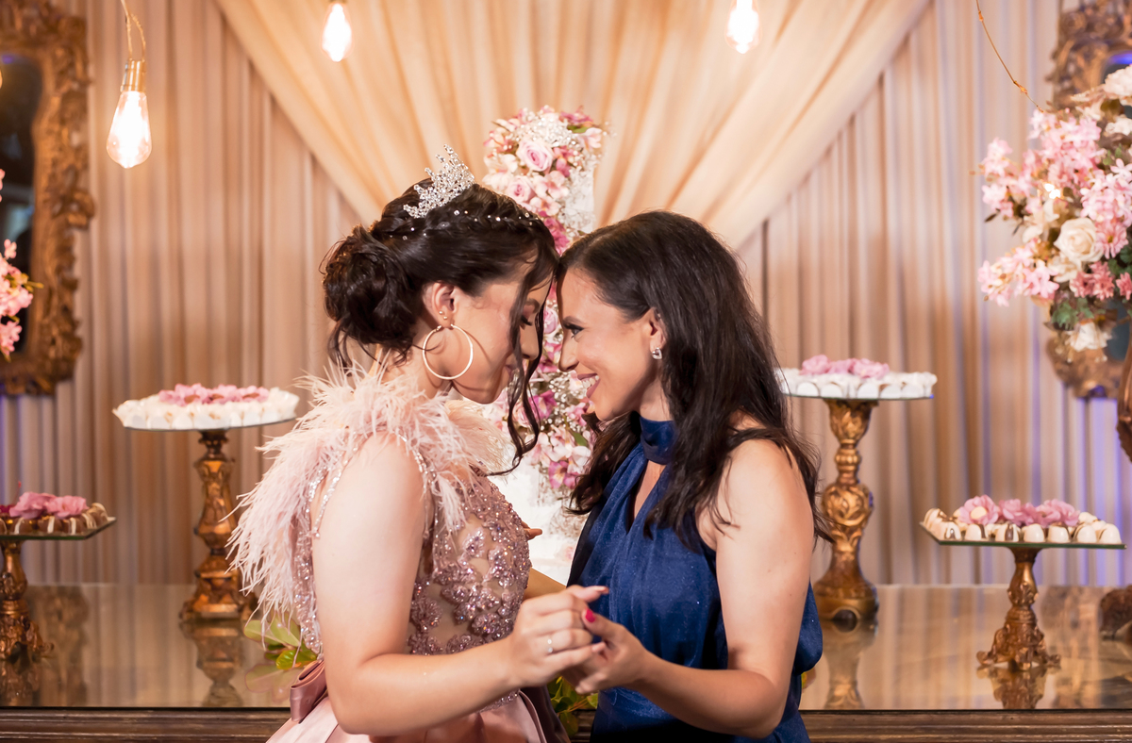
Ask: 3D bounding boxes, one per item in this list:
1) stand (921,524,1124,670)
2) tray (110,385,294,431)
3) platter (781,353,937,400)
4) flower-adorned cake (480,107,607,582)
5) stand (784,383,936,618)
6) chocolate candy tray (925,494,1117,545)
[{"bbox_3d":[0.735,0.368,2.540,0.285,0.216,0.220,0,4,4],"label":"stand"},{"bbox_3d":[-0.654,0.058,2.866,0.325,0.079,0.325,0,4,0],"label":"tray"},{"bbox_3d":[0.528,0.009,2.862,0.300,0.076,0.300,0,4,0],"label":"platter"},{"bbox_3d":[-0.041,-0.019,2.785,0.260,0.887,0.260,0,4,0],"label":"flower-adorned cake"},{"bbox_3d":[0.528,0.247,2.878,0.285,0.413,0.285,0,4,0],"label":"stand"},{"bbox_3d":[0.731,0.232,2.530,0.285,0.069,0.220,0,4,4],"label":"chocolate candy tray"}]

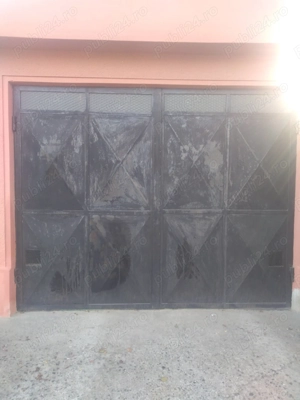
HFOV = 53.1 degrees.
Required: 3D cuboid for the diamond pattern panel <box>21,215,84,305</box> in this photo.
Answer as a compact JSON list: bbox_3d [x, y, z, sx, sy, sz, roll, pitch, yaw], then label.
[{"bbox_3d":[-1.114,0.696,3.436,0.725,1.063,0.040,0,3,-2],"label":"diamond pattern panel"}]

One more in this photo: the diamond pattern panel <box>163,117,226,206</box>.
[{"bbox_3d":[0.510,-0.426,3.439,0.690,1.048,0.040,0,3,-2],"label":"diamond pattern panel"}]

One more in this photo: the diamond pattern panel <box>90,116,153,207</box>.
[{"bbox_3d":[-0.334,-0.422,3.412,0.725,1.040,0.040,0,3,-2],"label":"diamond pattern panel"}]

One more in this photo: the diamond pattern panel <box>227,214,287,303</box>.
[{"bbox_3d":[1.246,0.687,3.512,0.710,1.039,0.040,0,3,-2],"label":"diamond pattern panel"}]

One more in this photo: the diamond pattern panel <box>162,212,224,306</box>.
[{"bbox_3d":[0.495,0.694,3.488,0.700,1.055,0.040,0,3,-2],"label":"diamond pattern panel"}]

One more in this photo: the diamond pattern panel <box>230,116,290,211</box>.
[{"bbox_3d":[1.263,-0.440,3.462,0.723,1.078,0.040,0,3,-2],"label":"diamond pattern panel"}]

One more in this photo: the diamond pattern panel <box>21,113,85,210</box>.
[{"bbox_3d":[-1.098,-0.430,3.387,0.715,1.100,0.040,0,3,-2],"label":"diamond pattern panel"}]

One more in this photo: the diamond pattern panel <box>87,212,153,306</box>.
[{"bbox_3d":[-0.339,0.689,3.461,0.735,1.047,0.040,0,3,-2],"label":"diamond pattern panel"}]

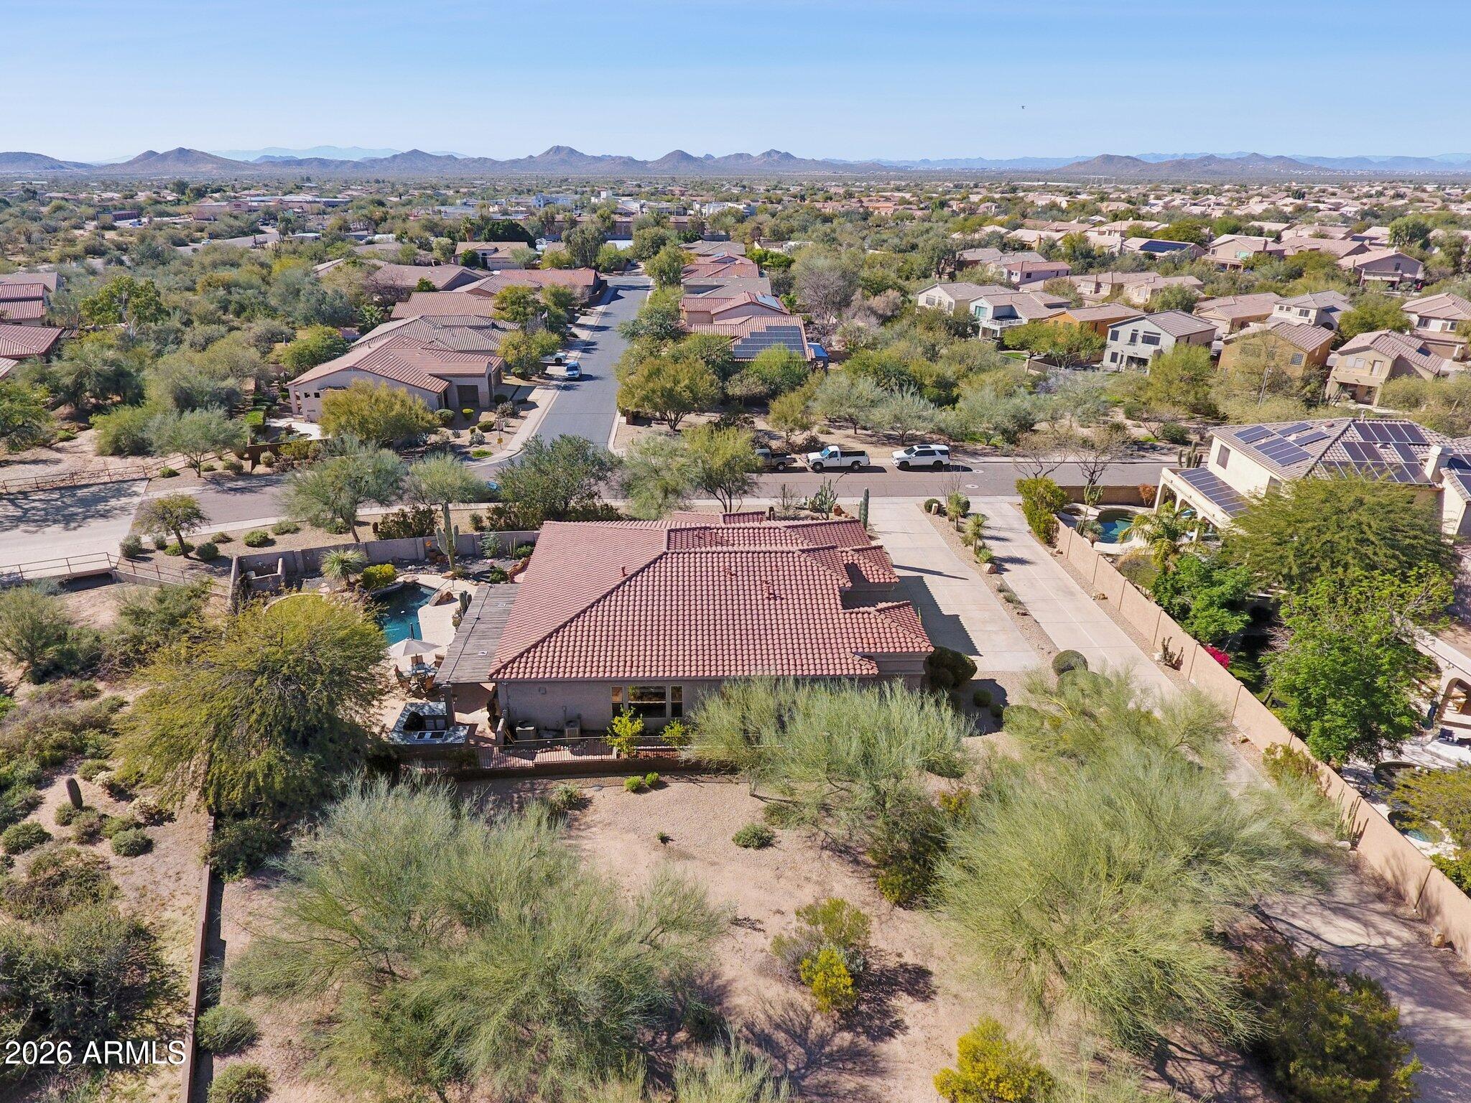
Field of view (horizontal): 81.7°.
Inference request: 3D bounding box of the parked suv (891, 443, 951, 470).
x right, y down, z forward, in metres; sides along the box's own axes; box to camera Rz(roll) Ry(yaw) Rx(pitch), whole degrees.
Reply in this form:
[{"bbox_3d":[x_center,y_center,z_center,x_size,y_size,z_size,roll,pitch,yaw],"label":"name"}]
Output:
[{"bbox_3d":[17.150,-8.871,78.638,5.300,1.900,2.050,-2,24,-4],"label":"parked suv"}]

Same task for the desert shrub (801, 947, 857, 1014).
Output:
[{"bbox_3d":[2.967,13.686,27.140,1.785,1.850,1.874,0,24,0],"label":"desert shrub"}]

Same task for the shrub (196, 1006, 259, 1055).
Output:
[{"bbox_3d":[-15.585,14.648,26.091,1.771,1.149,1.364,0,24,0],"label":"shrub"}]

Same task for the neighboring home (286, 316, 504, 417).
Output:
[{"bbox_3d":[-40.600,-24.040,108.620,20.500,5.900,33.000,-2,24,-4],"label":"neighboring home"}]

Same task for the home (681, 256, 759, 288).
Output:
[{"bbox_3d":[-3.800,-62.378,192.844,18.000,5.500,17.000,-1,24,-3],"label":"home"}]

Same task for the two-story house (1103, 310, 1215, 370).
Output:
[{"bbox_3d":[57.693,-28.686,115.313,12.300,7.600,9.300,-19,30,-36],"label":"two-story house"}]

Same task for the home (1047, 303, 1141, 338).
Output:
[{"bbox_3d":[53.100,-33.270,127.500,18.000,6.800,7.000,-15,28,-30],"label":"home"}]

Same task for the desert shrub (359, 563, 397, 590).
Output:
[{"bbox_3d":[-22.800,1.571,53.950,2.100,1.450,2.050,0,24,0],"label":"desert shrub"}]

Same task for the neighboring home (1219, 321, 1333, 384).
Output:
[{"bbox_3d":[69.800,-25.298,108.233,16.300,7.500,9.800,-22,32,-39],"label":"neighboring home"}]

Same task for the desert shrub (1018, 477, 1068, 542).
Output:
[{"bbox_3d":[23.300,-3.210,64.690,3.300,2.800,5.200,0,24,0],"label":"desert shrub"}]

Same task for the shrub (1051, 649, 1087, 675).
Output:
[{"bbox_3d":[17.550,5.914,44.693,1.800,1.400,1.800,0,24,0],"label":"shrub"}]

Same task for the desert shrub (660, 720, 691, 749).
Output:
[{"bbox_3d":[-2.766,8.351,38.975,1.368,1.325,1.368,0,24,0],"label":"desert shrub"}]

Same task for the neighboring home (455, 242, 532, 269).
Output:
[{"bbox_3d":[-69.300,-85.140,244.520,20.500,6.100,21.000,-1,24,-3],"label":"neighboring home"}]

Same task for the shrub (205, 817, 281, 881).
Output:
[{"bbox_3d":[-18.641,11.345,32.251,2.530,1.950,2.403,0,24,0],"label":"shrub"}]

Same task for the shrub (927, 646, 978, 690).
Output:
[{"bbox_3d":[11.300,6.180,44.360,2.600,2.200,2.500,0,24,0],"label":"shrub"}]

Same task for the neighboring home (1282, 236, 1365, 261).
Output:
[{"bbox_3d":[156.000,-78.770,227.650,17.500,8.200,20.500,-12,27,-24],"label":"neighboring home"}]

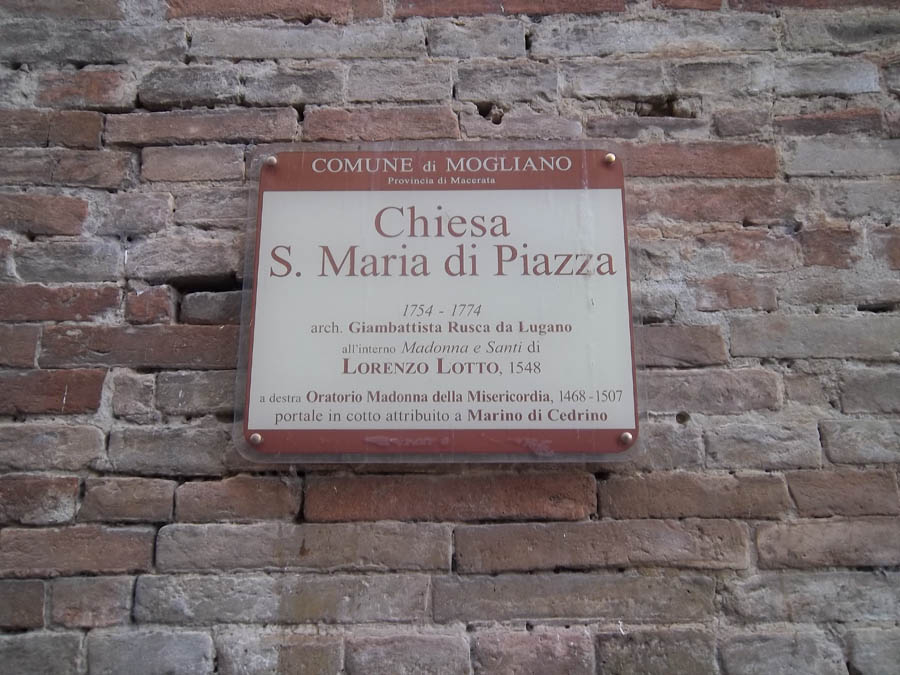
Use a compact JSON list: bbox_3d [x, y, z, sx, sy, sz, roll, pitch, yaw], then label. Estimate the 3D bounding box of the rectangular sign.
[{"bbox_3d":[-0.011,-0.047,0.808,0.430,0.361,0.020,0,-13,1],"label":"rectangular sign"}]

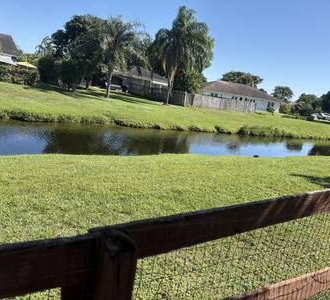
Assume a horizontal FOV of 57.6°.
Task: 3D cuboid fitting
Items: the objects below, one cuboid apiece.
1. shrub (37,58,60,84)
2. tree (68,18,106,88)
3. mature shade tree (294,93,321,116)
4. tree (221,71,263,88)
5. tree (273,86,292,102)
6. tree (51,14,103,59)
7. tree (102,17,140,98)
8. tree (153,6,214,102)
[{"bbox_3d":[-15.870,-10.700,40.770,3.000,3.590,3.000,9,13,0],"label":"shrub"},{"bbox_3d":[-11.190,-13.330,42.030,6.200,9.560,6.200,9,13,0],"label":"tree"},{"bbox_3d":[32.810,-10.590,70.240,6.500,5.450,6.500,9,13,0],"label":"mature shade tree"},{"bbox_3d":[18.390,-15.260,73.820,10.500,8.140,10.500,9,13,0],"label":"tree"},{"bbox_3d":[36.450,-16.720,95.380,7.200,6.820,7.200,9,13,0],"label":"tree"},{"bbox_3d":[-13.980,-15.310,46.300,8.200,10.490,8.200,9,13,0],"label":"tree"},{"bbox_3d":[-5.540,-10.570,34.950,5.300,9.340,5.300,9,13,0],"label":"tree"},{"bbox_3d":[1.420,-11.840,38.590,7.500,12.330,7.500,9,13,0],"label":"tree"}]

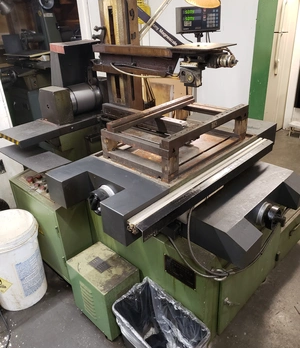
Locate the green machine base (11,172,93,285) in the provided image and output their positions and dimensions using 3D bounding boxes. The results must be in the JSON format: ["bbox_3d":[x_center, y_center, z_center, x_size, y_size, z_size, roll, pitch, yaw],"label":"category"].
[{"bbox_3d":[-0.546,0.283,1.735,0.503,0.471,0.194,20,34,40],"label":"green machine base"}]

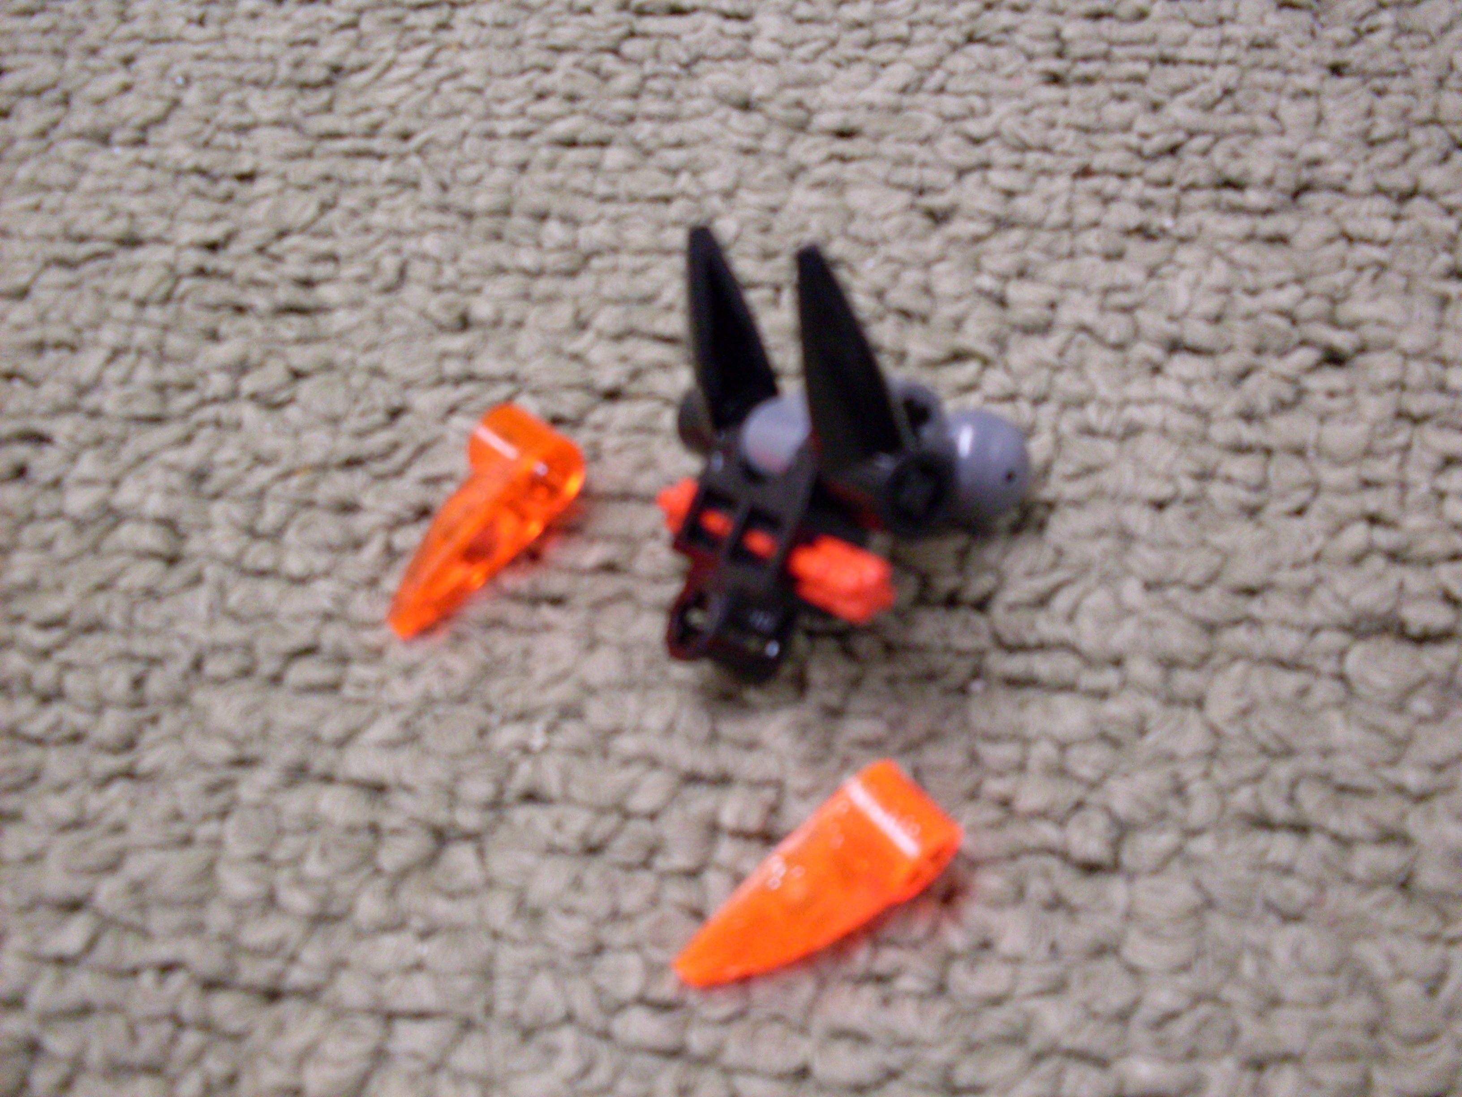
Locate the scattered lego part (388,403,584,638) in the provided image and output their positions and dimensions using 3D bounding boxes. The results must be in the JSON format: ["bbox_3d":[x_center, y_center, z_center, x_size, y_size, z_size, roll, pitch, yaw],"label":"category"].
[{"bbox_3d":[-0.024,-0.002,0.148,0.008,0.008,0.024,26,62,15],"label":"scattered lego part"}]

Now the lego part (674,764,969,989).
[{"bbox_3d":[0.007,0.027,0.130,0.024,0.008,0.008,-33,64,-19],"label":"lego part"}]

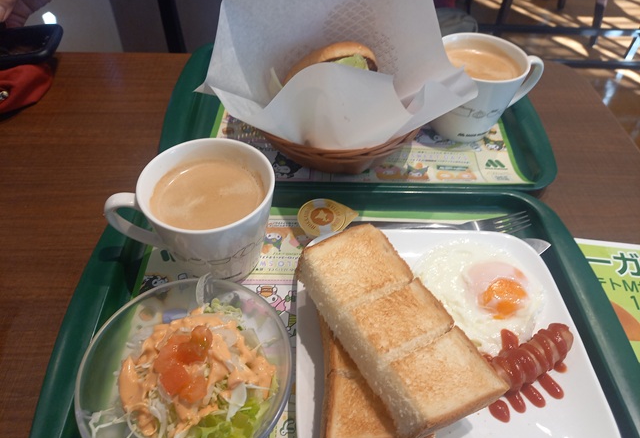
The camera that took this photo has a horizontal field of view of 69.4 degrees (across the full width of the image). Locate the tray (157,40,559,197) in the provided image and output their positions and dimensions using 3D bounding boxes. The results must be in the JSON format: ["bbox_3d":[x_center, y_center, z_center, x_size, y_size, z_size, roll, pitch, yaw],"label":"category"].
[{"bbox_3d":[0.037,-0.113,0.492,0.378,0.023,0.243,2,49,-2],"label":"tray"}]

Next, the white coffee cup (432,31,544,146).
[{"bbox_3d":[0.169,-0.135,0.481,0.121,0.078,0.092,-11,50,-13],"label":"white coffee cup"}]

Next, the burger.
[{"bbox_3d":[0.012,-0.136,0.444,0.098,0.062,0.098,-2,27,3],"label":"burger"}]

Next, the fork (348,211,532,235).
[{"bbox_3d":[0.093,0.003,0.388,0.176,0.019,0.023,1,49,-3],"label":"fork"}]

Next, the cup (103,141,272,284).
[{"bbox_3d":[-0.093,0.000,0.345,0.120,0.078,0.092,-2,49,-6],"label":"cup"}]

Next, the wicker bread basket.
[{"bbox_3d":[0.017,-0.100,0.465,0.172,0.044,0.140,1,49,-3],"label":"wicker bread basket"}]

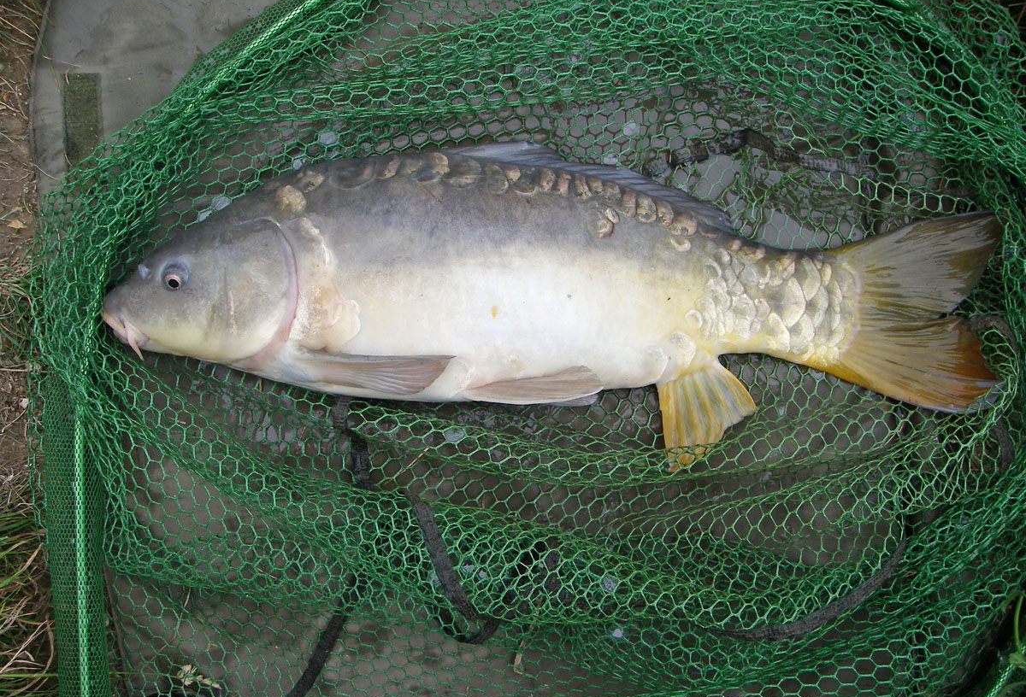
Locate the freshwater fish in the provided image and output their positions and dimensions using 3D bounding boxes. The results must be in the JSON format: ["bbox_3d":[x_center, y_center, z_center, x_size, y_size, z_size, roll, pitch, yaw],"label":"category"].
[{"bbox_3d":[0.024,-0.028,0.700,0.560,0.098,0.197,0,80,0],"label":"freshwater fish"}]

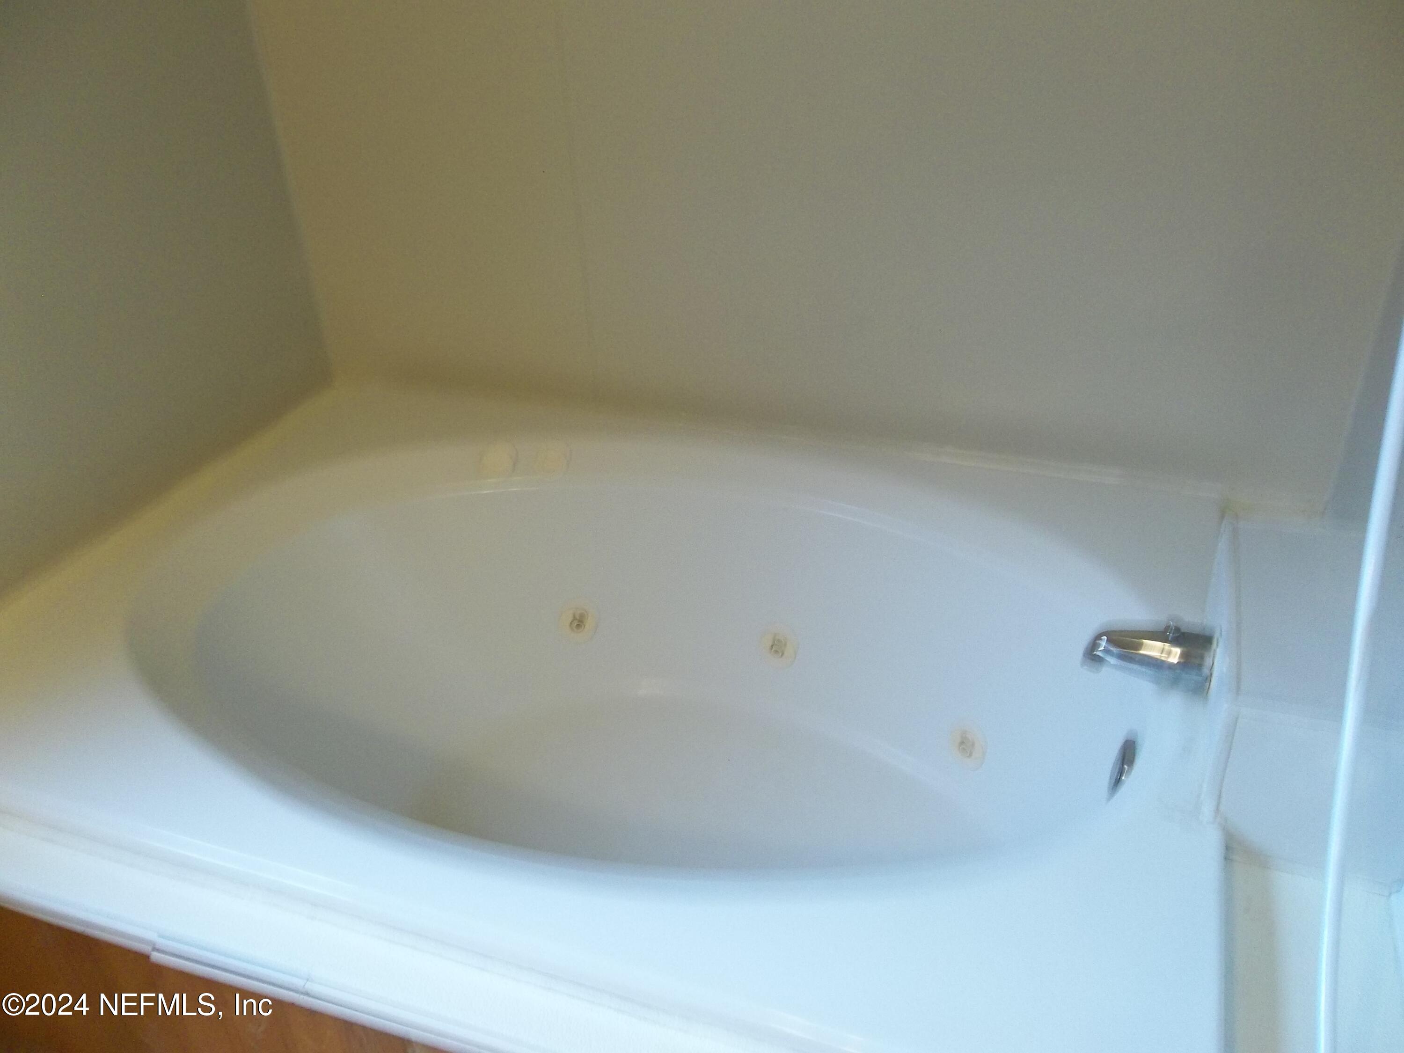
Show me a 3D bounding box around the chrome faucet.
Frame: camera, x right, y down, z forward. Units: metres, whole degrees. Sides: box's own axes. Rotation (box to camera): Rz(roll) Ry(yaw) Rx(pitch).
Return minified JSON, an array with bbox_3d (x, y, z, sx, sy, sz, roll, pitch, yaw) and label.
[{"bbox_3d":[0.507,0.139,1.242,0.135,0.078,0.064,9,34,18],"label":"chrome faucet"}]

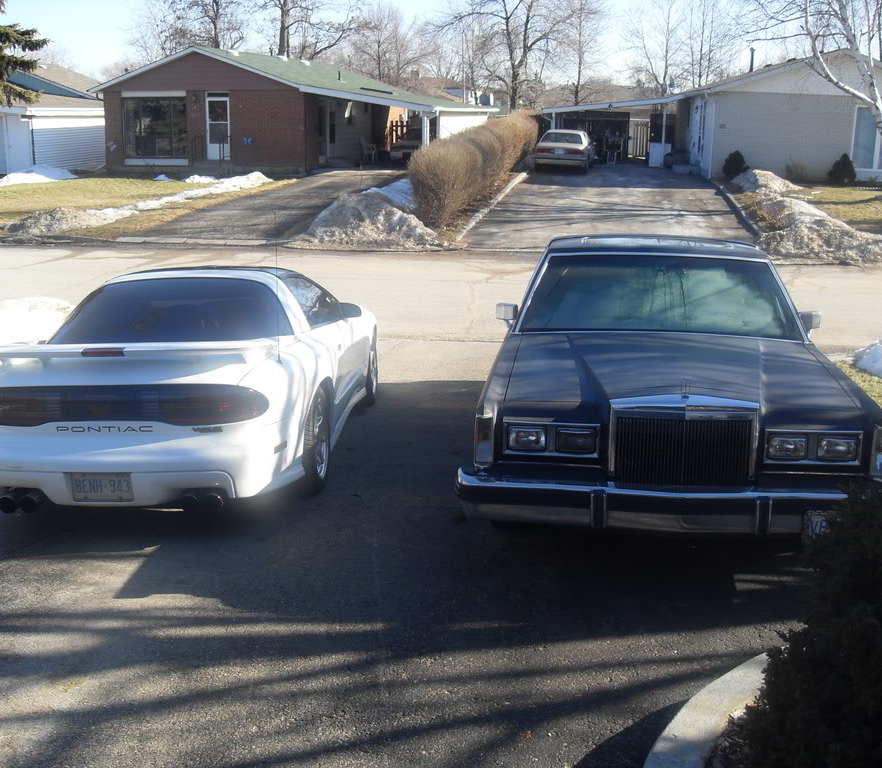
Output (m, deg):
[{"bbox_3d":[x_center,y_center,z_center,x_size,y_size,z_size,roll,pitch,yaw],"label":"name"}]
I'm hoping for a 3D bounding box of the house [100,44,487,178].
[{"bbox_3d":[-4.820,-10.656,39.701,12.200,4.200,12.700,4,15,12],"label":"house"}]

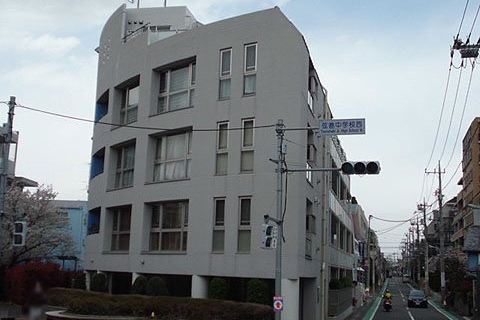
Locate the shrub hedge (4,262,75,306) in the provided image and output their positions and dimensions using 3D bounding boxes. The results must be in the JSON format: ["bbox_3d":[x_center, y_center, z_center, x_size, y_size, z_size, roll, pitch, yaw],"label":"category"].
[{"bbox_3d":[-9.399,5.836,32.500,3.200,2.100,2.000,2,-9,0],"label":"shrub hedge"}]

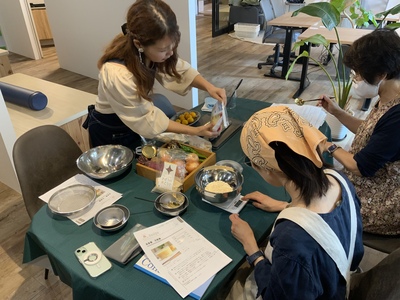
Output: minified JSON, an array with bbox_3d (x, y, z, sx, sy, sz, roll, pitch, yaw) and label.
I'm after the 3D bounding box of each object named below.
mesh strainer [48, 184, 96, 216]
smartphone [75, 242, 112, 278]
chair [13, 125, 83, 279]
[{"bbox_3d":[-0.514,0.210,1.370,0.187,0.040,0.187,-2,31,0],"label":"mesh strainer"},{"bbox_3d":[-0.360,0.368,1.130,0.074,0.010,0.150,-25,38,-33],"label":"smartphone"},{"bbox_3d":[-0.606,0.303,1.792,0.530,0.850,0.460,14,34,24],"label":"chair"}]

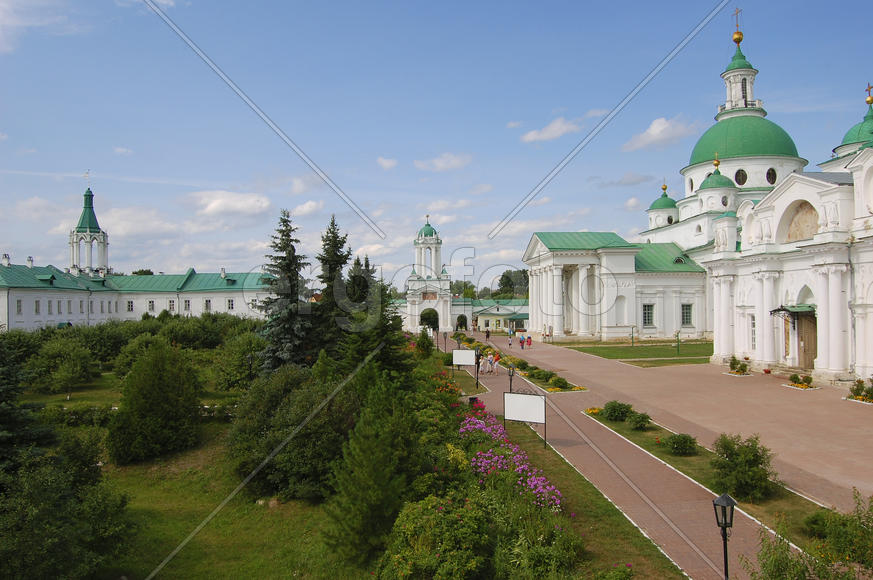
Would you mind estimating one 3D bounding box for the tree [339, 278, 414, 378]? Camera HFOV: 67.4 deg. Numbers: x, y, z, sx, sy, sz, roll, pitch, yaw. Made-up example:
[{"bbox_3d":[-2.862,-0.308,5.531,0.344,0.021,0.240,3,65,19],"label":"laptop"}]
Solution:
[{"bbox_3d":[-3.540,2.650,38.000,4.200,6.600,4.200,0,-1,-4],"label":"tree"}]

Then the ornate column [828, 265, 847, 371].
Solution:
[{"bbox_3d":[25.167,1.764,41.200,0.850,6.700,0.850,0,-2,-1],"label":"ornate column"}]

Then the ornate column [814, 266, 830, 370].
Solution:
[{"bbox_3d":[25.117,1.865,42.500,0.850,6.700,0.850,0,-2,-1],"label":"ornate column"}]

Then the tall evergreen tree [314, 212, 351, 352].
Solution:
[{"bbox_3d":[-7.000,0.400,44.000,3.500,11.000,3.500,0,-1,-4],"label":"tall evergreen tree"}]

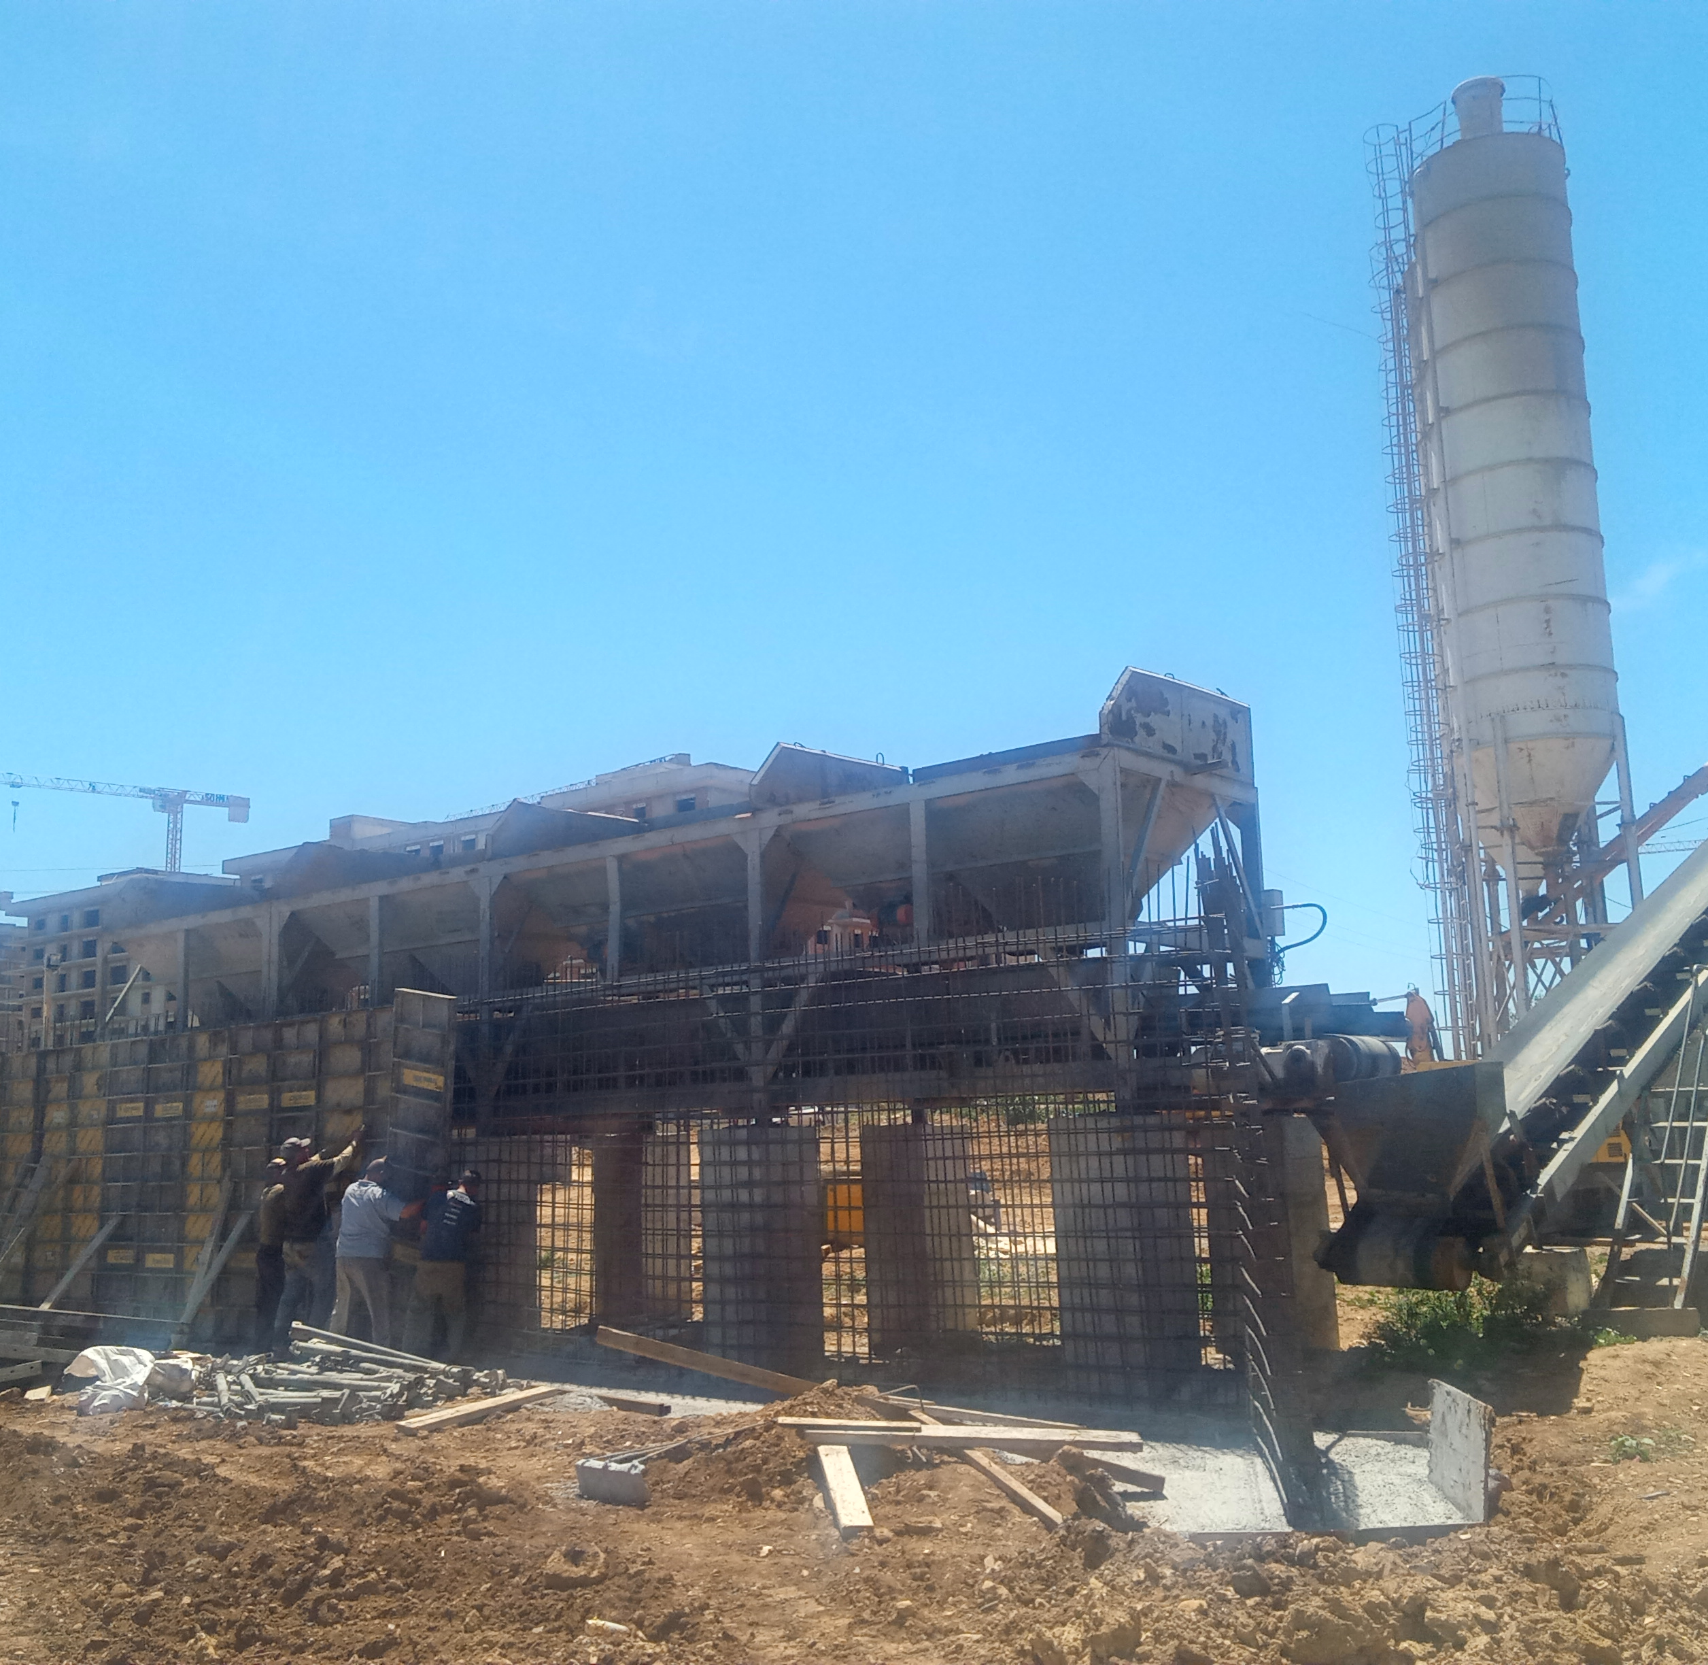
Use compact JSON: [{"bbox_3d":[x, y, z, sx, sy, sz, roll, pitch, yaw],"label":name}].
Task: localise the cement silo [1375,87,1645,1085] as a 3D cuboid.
[{"bbox_3d":[12.378,-4.002,33.628,3.600,21.929,3.100,-6,-10,21],"label":"cement silo"}]

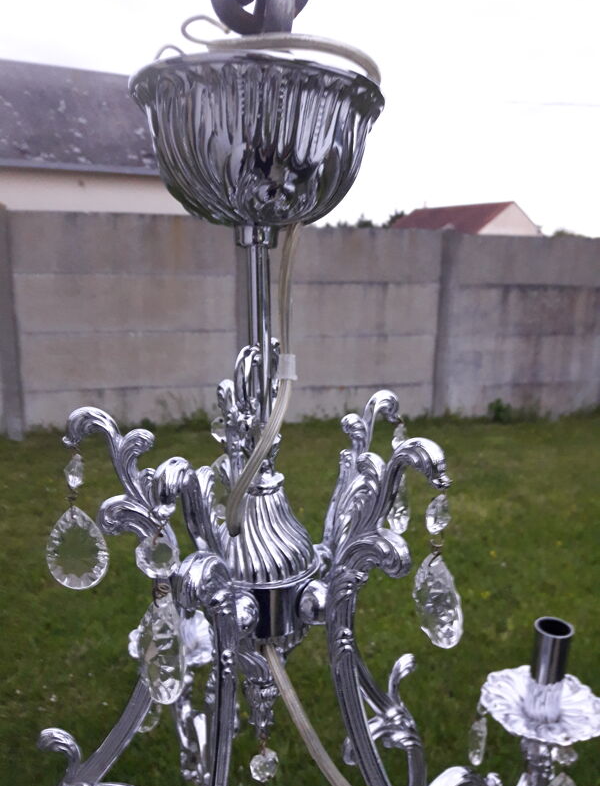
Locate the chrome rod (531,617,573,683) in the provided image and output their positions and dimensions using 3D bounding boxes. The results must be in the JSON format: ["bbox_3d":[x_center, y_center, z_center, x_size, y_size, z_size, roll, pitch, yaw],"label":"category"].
[{"bbox_3d":[0.176,0.183,0.456,0.026,0.039,0.026,3,12,0],"label":"chrome rod"}]

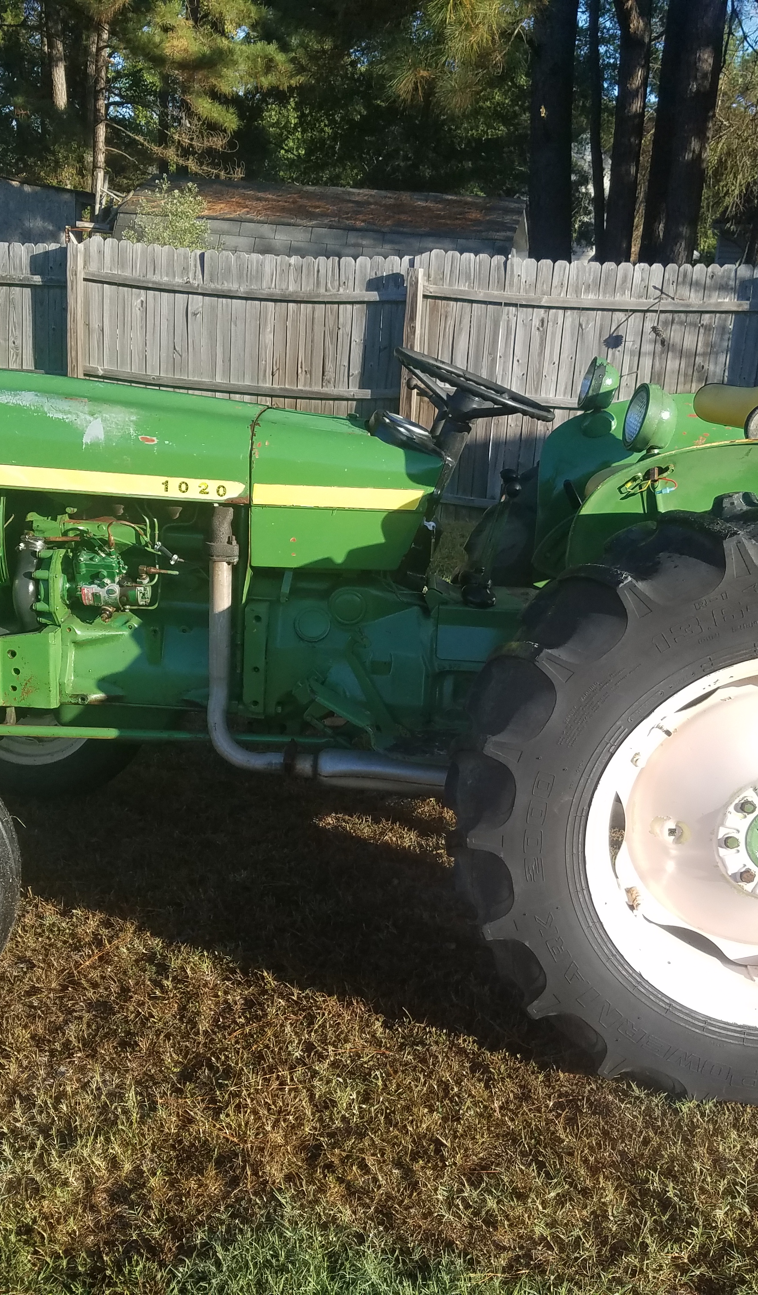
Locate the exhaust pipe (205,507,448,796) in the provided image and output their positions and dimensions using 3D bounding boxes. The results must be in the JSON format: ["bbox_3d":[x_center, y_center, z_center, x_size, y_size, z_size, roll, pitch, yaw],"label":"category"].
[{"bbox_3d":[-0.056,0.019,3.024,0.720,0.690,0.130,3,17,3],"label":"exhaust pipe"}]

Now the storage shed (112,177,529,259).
[{"bbox_3d":[-0.453,-3.079,12.284,3.550,2.520,2.400,6,16,10],"label":"storage shed"}]

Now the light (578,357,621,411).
[{"bbox_3d":[0.580,-0.687,3.390,0.110,0.140,0.135,1,17,-6],"label":"light"}]

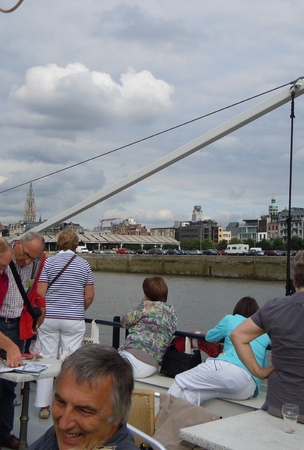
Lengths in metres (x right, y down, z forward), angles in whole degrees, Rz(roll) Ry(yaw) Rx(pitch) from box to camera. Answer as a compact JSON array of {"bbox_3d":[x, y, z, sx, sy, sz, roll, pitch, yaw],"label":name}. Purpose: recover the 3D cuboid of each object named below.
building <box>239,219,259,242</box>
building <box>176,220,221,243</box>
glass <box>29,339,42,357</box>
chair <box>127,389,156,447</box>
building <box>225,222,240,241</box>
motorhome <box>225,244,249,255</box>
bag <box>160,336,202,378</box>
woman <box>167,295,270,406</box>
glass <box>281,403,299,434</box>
[{"bbox_3d":[46.236,5.241,241.634,11.000,16.200,11.000,2,-4,-42],"label":"building"},{"bbox_3d":[24.530,6.411,268.538,14.000,16.500,25.000,2,-4,-42],"label":"building"},{"bbox_3d":[-0.786,0.841,3.536,0.085,0.145,0.085,1,-3,0],"label":"glass"},{"bbox_3d":[-0.112,1.167,2.175,0.560,0.840,0.570,3,-4,-30],"label":"chair"},{"bbox_3d":[44.104,7.444,257.726,12.000,16.990,9.460,4,-4,-41],"label":"building"},{"bbox_3d":[23.253,7.101,142.251,2.200,2.850,6.500,2,-4,-42],"label":"motorhome"},{"bbox_3d":[0.276,1.131,4.425,0.360,0.270,0.150,-2,-4,41],"label":"bag"},{"bbox_3d":[0.439,1.112,3.792,0.660,1.150,0.800,3,-4,-23],"label":"woman"},{"bbox_3d":[0.575,0.802,2.161,0.072,0.113,0.072,1,-3,0],"label":"glass"}]

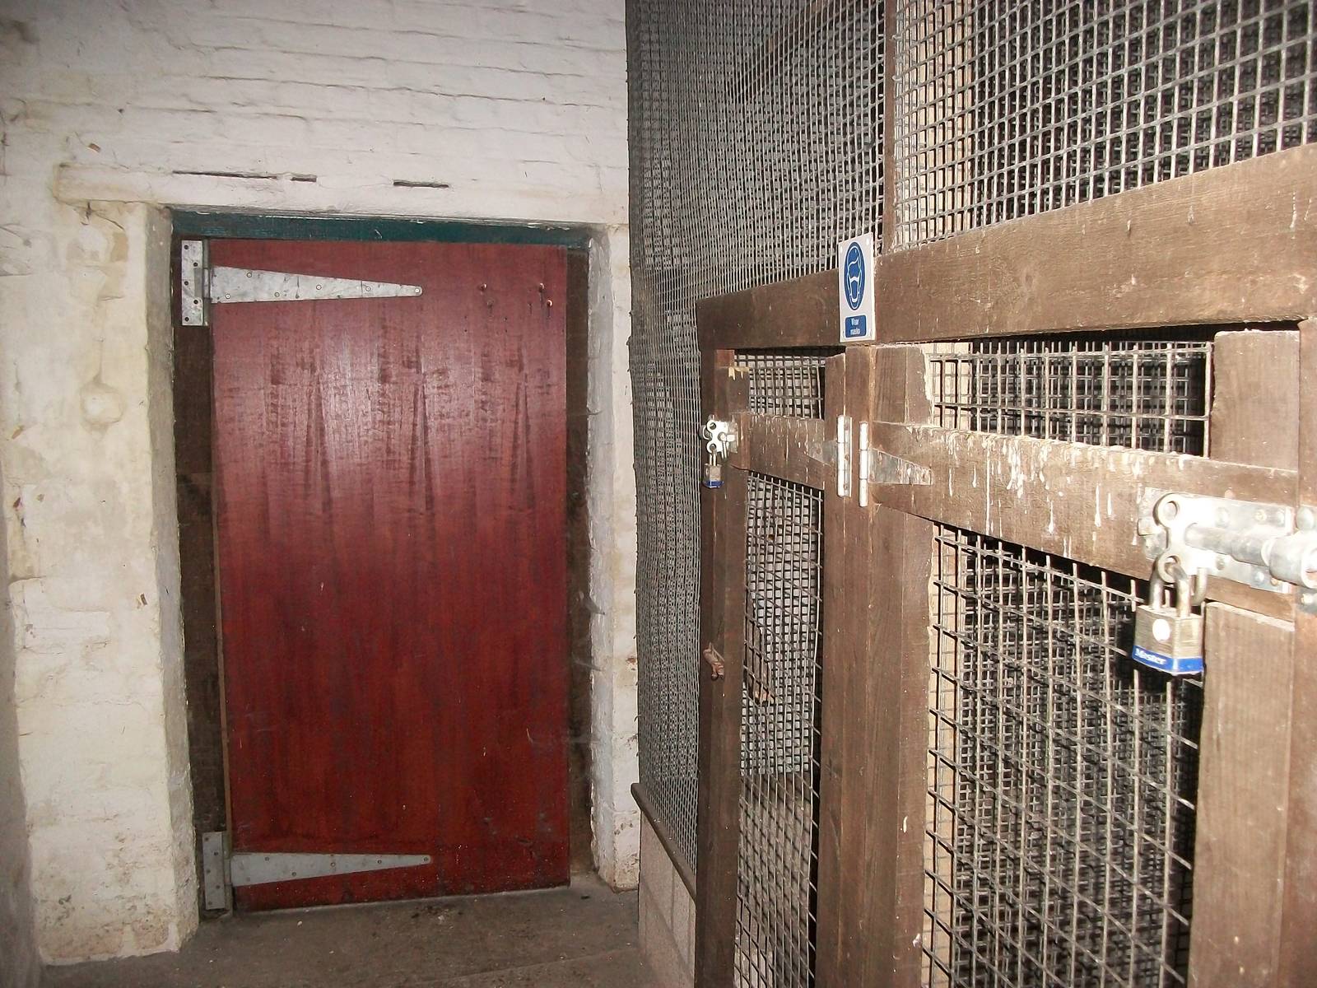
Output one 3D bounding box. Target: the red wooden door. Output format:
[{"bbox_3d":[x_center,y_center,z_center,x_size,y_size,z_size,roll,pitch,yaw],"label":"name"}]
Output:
[{"bbox_3d":[-0.786,0.257,3.704,1.025,2.002,0.050,-1,6,-10],"label":"red wooden door"}]

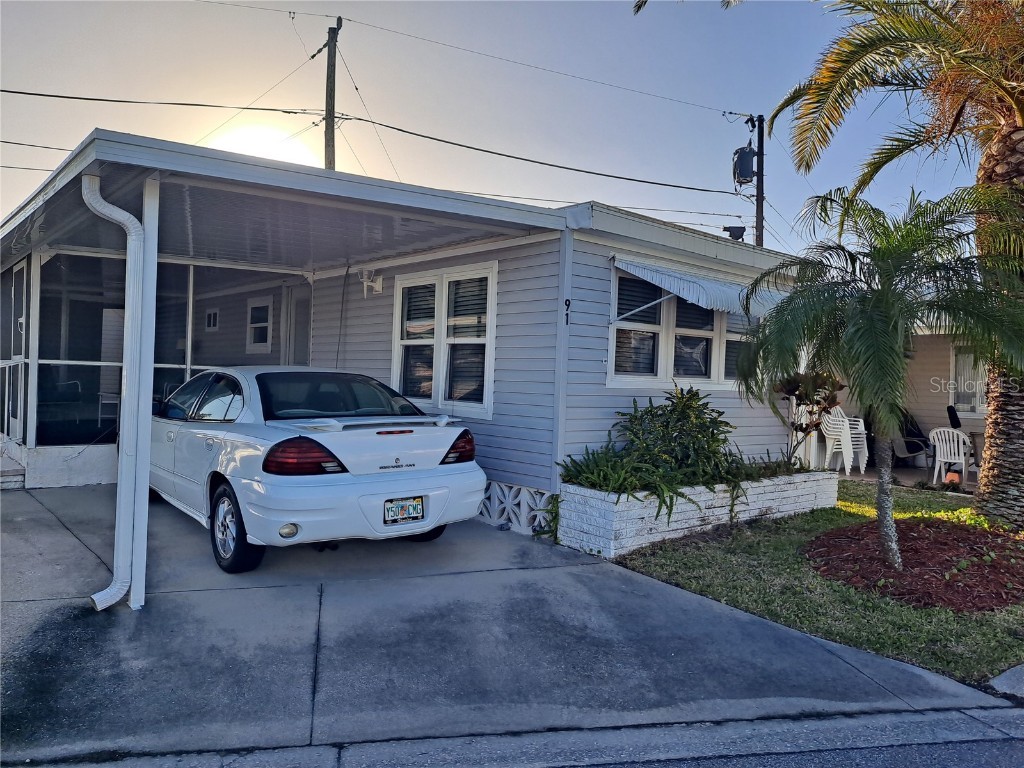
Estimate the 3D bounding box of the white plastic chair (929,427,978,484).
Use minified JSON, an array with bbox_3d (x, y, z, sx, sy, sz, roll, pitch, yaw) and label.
[{"bbox_3d":[6.236,1.020,10.457,0.570,0.810,0.560,3,1,43],"label":"white plastic chair"}]

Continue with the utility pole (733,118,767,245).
[{"bbox_3d":[6.490,-2.927,19.771,0.750,8.800,0.450,1,0,-23],"label":"utility pole"}]

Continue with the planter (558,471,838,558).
[{"bbox_3d":[1.942,1.129,7.057,3.560,0.489,0.606,2,0,-40],"label":"planter"}]

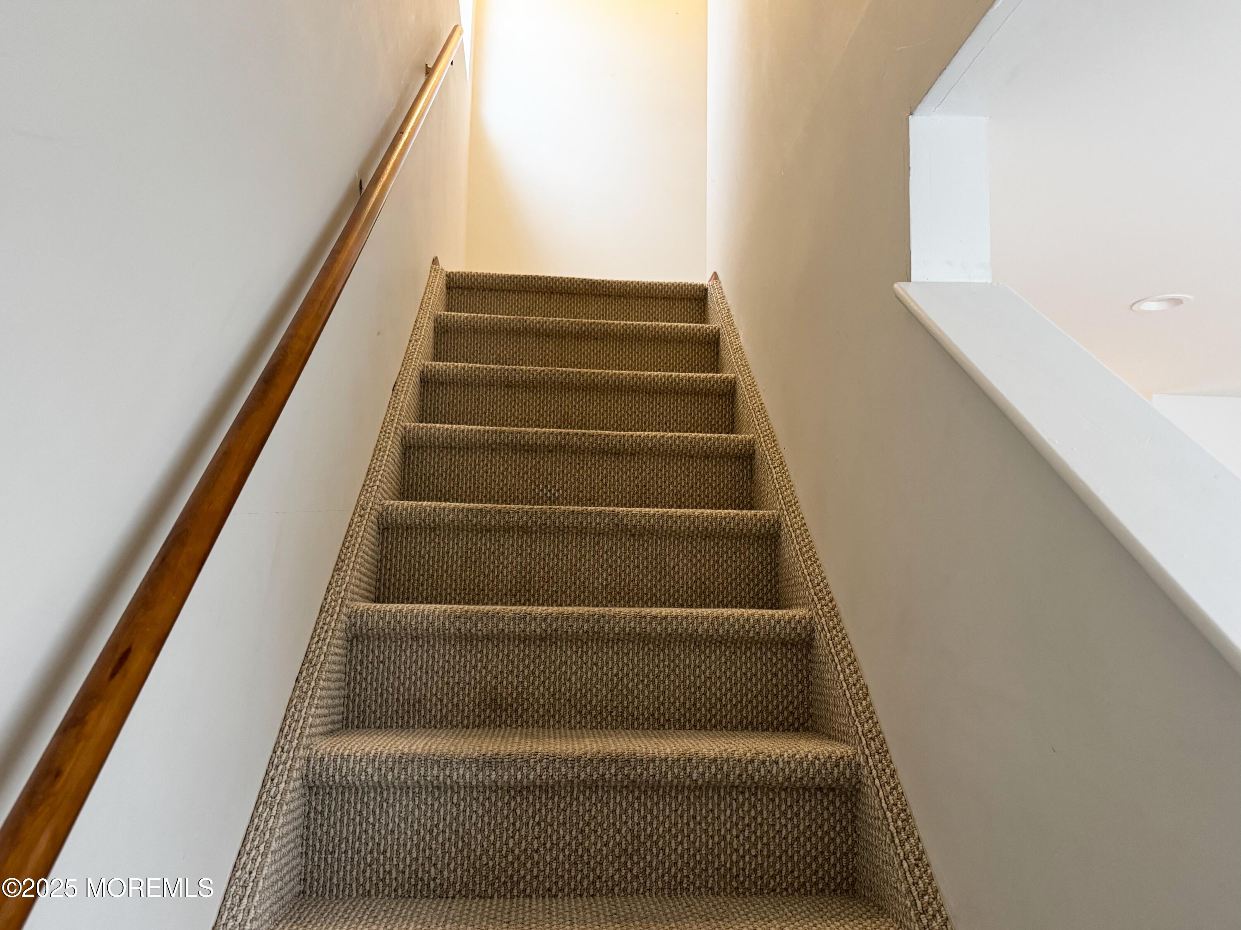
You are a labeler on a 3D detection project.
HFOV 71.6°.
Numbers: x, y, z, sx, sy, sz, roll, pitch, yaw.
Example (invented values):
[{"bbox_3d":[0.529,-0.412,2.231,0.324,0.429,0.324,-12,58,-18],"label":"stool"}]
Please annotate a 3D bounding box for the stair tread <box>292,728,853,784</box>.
[{"bbox_3d":[-0.060,0.486,1.442,0.850,0.046,0.251,2,-8,-4],"label":"stair tread"}]

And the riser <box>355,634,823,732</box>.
[{"bbox_3d":[-0.069,0.399,1.589,0.850,0.168,0.025,2,-8,-4],"label":"riser"}]

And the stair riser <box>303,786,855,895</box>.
[{"bbox_3d":[-0.054,0.576,1.335,0.850,0.168,0.025,2,-8,-4],"label":"stair riser"}]

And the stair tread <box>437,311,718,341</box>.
[{"bbox_3d":[-0.132,-0.399,2.710,0.850,0.046,0.251,2,-8,-4],"label":"stair tread"}]

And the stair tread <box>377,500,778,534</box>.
[{"bbox_3d":[-0.089,0.132,1.949,0.850,0.046,0.251,2,-8,-4],"label":"stair tread"}]

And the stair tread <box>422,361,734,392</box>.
[{"bbox_3d":[-0.118,-0.222,2.457,0.850,0.046,0.251,2,-8,-4],"label":"stair tread"}]

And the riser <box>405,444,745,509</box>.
[{"bbox_3d":[-0.098,0.045,2.096,0.850,0.168,0.025,2,-8,-4],"label":"riser"}]

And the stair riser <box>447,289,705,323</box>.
[{"bbox_3d":[-0.141,-0.485,2.857,0.850,0.168,0.025,2,-8,-4],"label":"stair riser"}]

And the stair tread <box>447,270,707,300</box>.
[{"bbox_3d":[-0.146,-0.576,2.964,0.850,0.046,0.251,2,-8,-4],"label":"stair tread"}]

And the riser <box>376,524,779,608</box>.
[{"bbox_3d":[-0.083,0.222,1.842,0.850,0.168,0.025,2,-8,-4],"label":"riser"}]

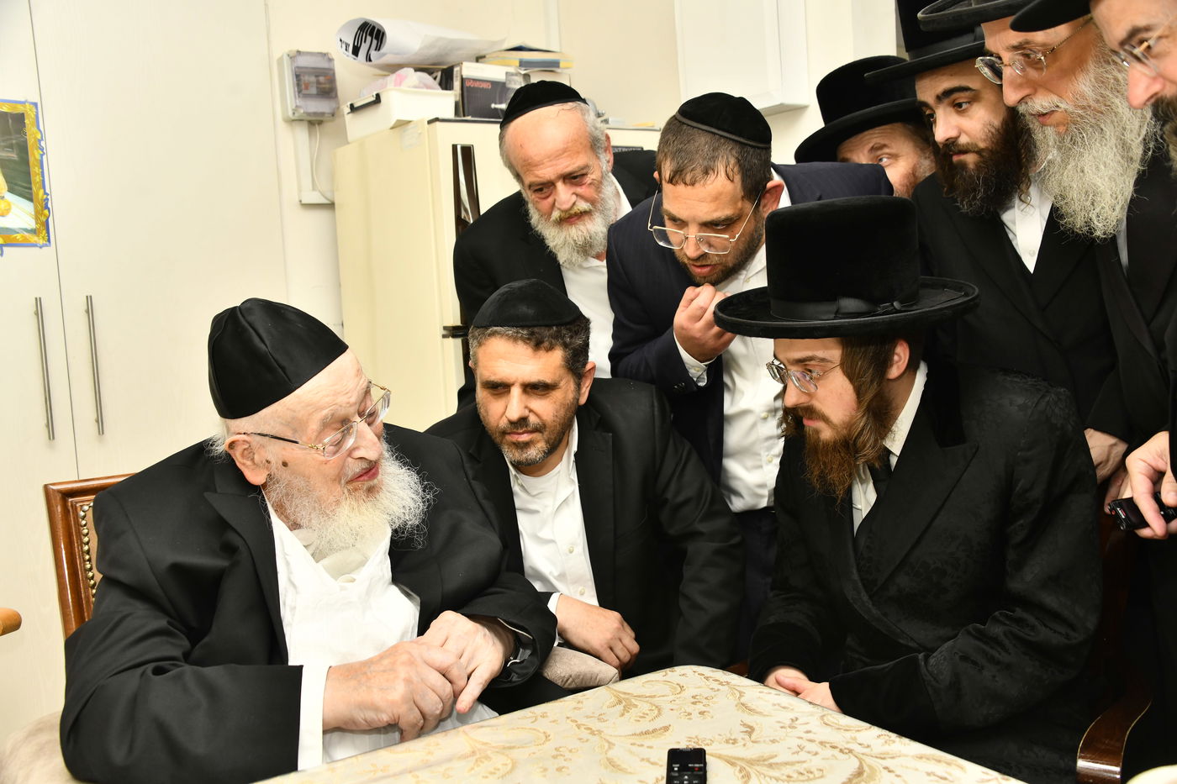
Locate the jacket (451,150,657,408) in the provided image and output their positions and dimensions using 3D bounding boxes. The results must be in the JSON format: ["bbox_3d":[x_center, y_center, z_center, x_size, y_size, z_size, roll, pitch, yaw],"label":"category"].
[{"bbox_3d":[0.014,-0.078,2.104,0.530,0.740,0.400,-2,6,10],"label":"jacket"}]

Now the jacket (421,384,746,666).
[{"bbox_3d":[-0.002,0.271,1.860,0.550,0.630,0.430,-2,6,10],"label":"jacket"}]

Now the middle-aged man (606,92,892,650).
[{"bbox_3d":[0.281,0.316,1.875,0.540,1.600,0.500,-1,6,12],"label":"middle-aged man"}]

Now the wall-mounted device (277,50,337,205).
[{"bbox_3d":[-0.716,-0.674,2.941,0.133,0.382,0.075,-7,7,-34],"label":"wall-mounted device"}]

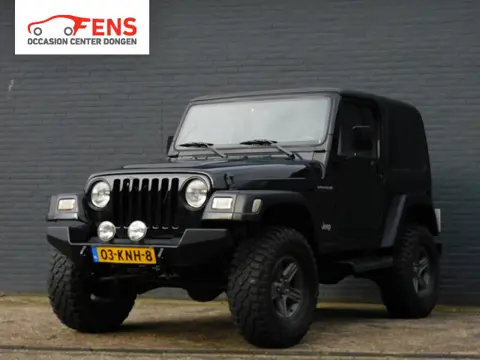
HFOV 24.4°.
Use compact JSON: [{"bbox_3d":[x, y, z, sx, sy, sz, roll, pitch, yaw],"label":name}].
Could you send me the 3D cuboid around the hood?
[{"bbox_3d":[-0.316,-0.052,8.123,1.380,0.270,1.270,-1,-2,31],"label":"hood"}]

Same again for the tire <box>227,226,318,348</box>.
[{"bbox_3d":[0.233,0.716,7.516,0.270,0.810,0.810,-1,-2,31],"label":"tire"}]

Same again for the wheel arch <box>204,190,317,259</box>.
[{"bbox_3d":[0.157,0.314,7.610,0.360,0.490,1.080,-1,-2,31],"label":"wheel arch"}]

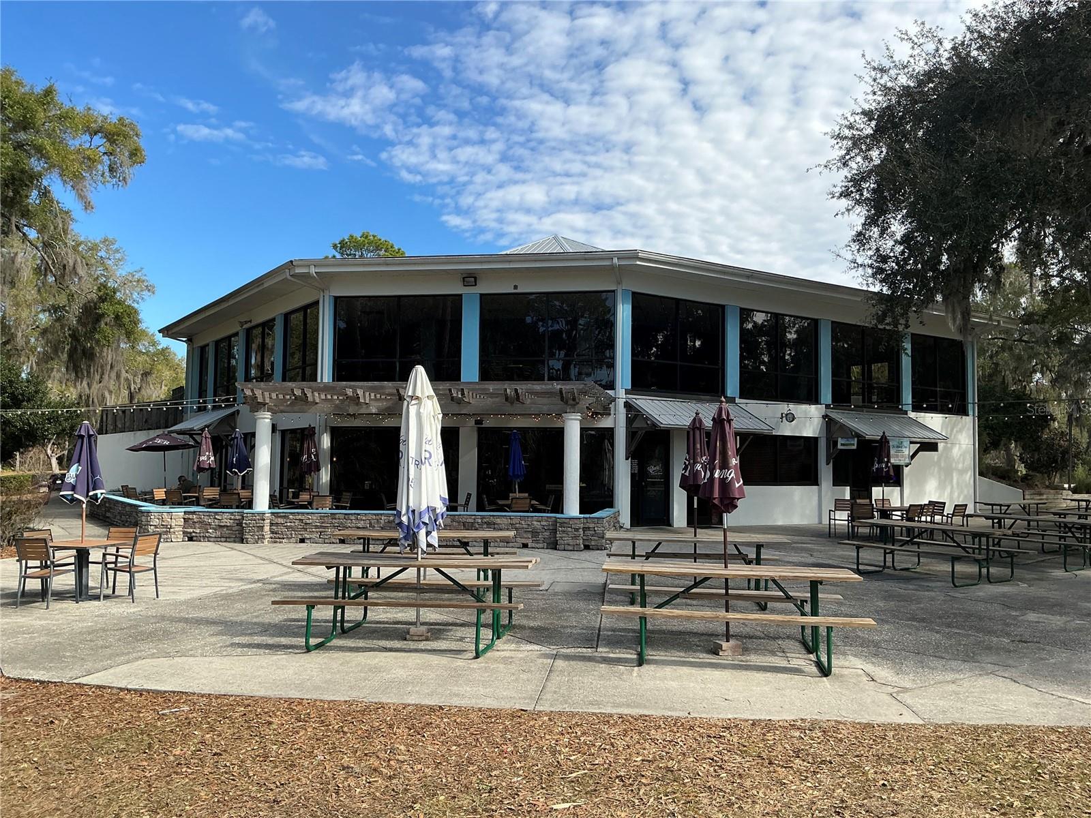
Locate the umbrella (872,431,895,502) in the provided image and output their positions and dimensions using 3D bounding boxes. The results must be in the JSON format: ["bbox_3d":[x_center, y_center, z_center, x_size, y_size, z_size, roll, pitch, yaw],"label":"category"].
[{"bbox_3d":[7.485,1.707,19.542,0.470,2.420,0.470,1,-3,0],"label":"umbrella"}]

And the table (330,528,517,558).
[{"bbox_3d":[-1.583,2.048,11.737,2.338,0.788,1.586,1,-3,3],"label":"table"}]

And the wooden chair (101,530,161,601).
[{"bbox_3d":[-5.396,2.062,11.533,0.550,0.840,0.540,0,-3,11],"label":"wooden chair"}]

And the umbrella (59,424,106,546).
[{"bbox_3d":[-6.149,1.309,11.741,0.560,2.290,0.560,1,-3,0],"label":"umbrella"}]

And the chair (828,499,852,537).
[{"bbox_3d":[6.678,2.490,19.899,0.530,0.860,0.560,-2,-4,40],"label":"chair"}]

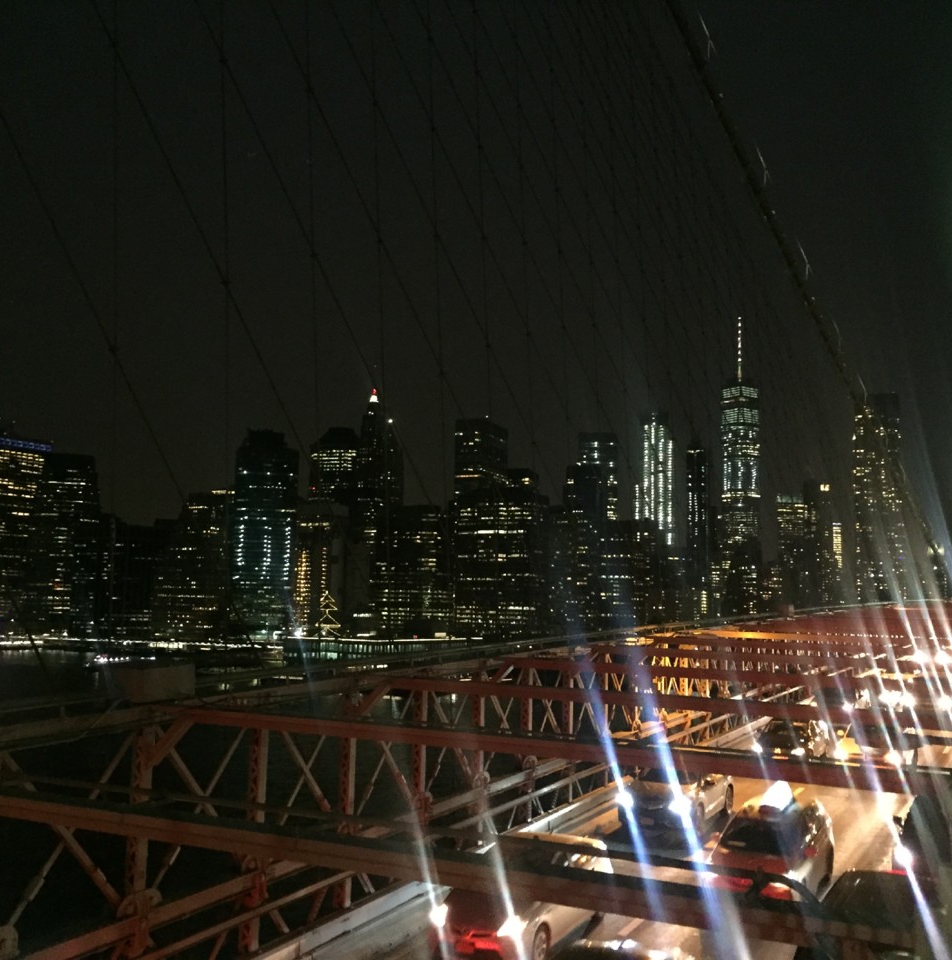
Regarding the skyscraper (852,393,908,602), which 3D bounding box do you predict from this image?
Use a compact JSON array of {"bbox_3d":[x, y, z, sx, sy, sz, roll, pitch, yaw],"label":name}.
[{"bbox_3d":[410.200,40.900,1082.900,48.000,265.000,42.000,-2,-7,25],"label":"skyscraper"}]

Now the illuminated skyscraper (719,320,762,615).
[{"bbox_3d":[443.100,-8.000,1782.300,62.000,541.000,62.000,-1,-7,12],"label":"illuminated skyscraper"}]

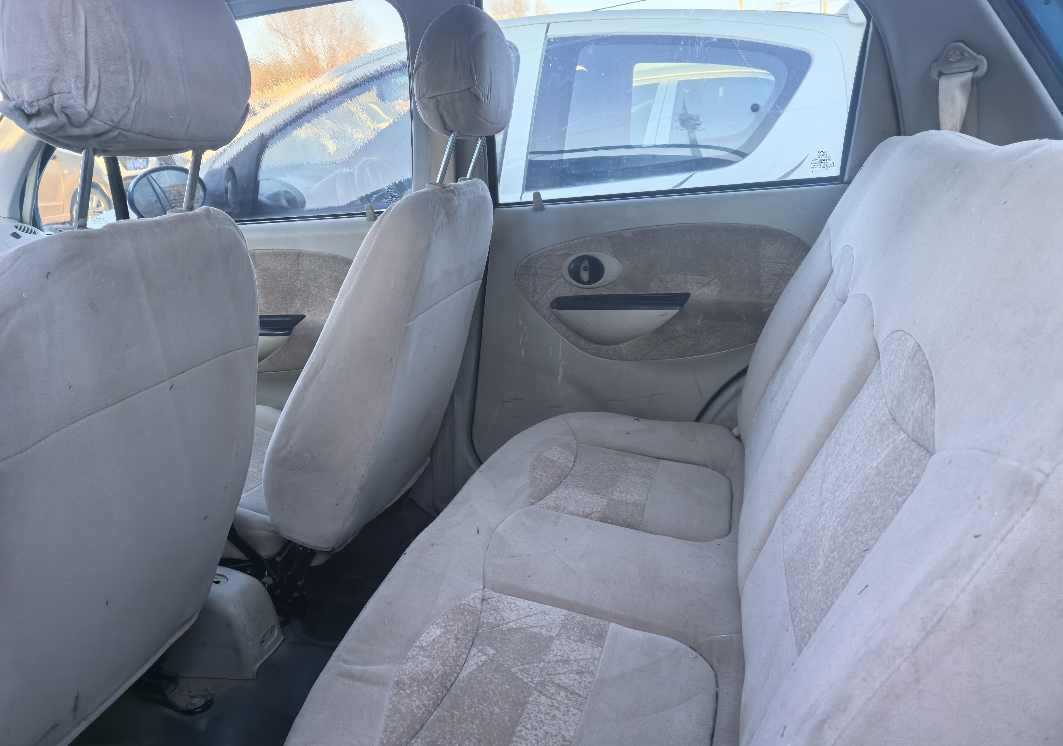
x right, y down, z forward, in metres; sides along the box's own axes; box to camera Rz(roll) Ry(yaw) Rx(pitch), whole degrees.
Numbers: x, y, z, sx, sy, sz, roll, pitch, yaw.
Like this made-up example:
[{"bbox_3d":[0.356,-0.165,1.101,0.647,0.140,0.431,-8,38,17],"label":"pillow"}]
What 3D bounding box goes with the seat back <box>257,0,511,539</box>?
[{"bbox_3d":[-0.233,-0.177,1.497,0.200,0.935,0.460,21,20,8],"label":"seat back"}]

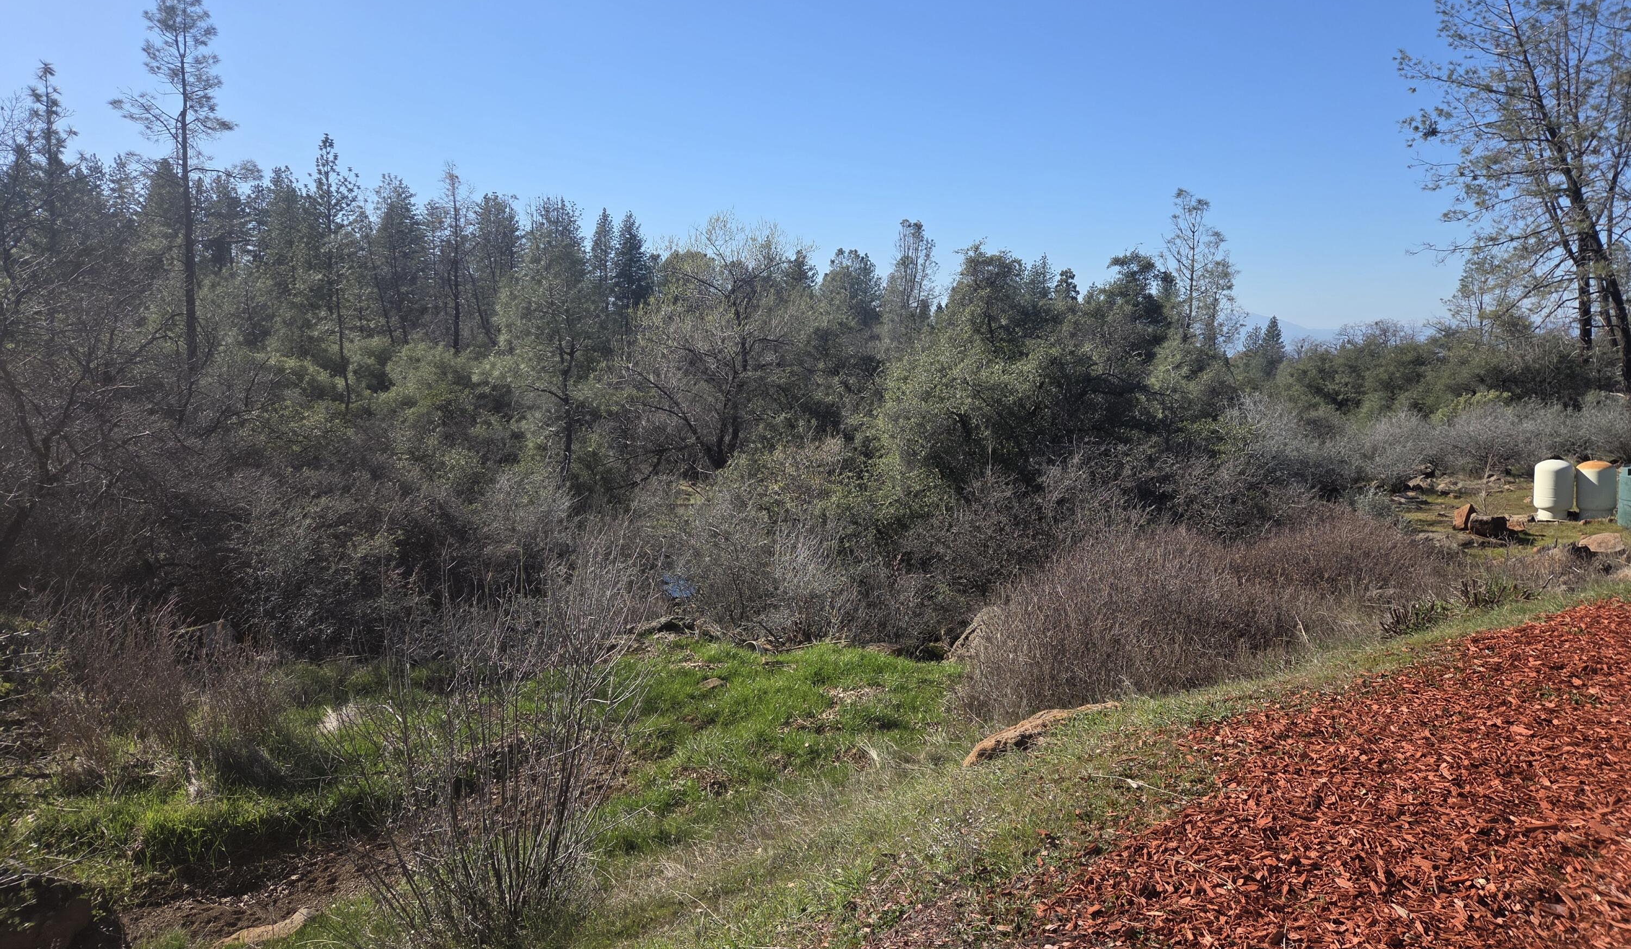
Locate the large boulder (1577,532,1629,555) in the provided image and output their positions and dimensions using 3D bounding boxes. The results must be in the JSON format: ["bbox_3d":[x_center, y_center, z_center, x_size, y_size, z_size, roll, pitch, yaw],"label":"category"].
[{"bbox_3d":[12.498,1.102,17.200,0.640,0.360,0.500,4,6,36],"label":"large boulder"}]

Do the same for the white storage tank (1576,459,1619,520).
[{"bbox_3d":[15.496,0.311,21.500,0.640,1.180,0.640,4,6,36],"label":"white storage tank"}]

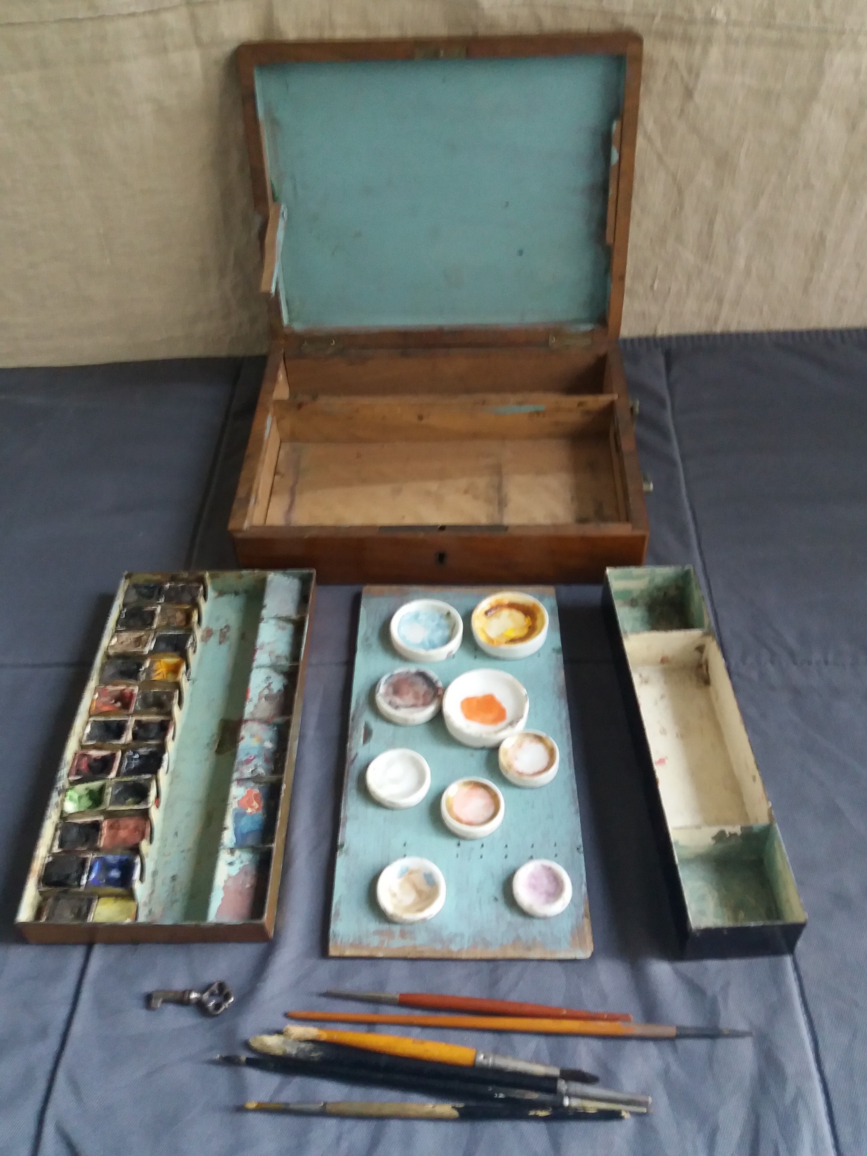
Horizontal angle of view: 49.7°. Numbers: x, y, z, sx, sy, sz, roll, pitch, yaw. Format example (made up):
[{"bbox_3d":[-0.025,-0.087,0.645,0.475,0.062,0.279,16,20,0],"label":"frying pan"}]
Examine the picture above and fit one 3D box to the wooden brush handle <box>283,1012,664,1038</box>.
[{"bbox_3d":[0.019,0.188,0.396,0.163,0.006,0.006,1,47,4],"label":"wooden brush handle"}]

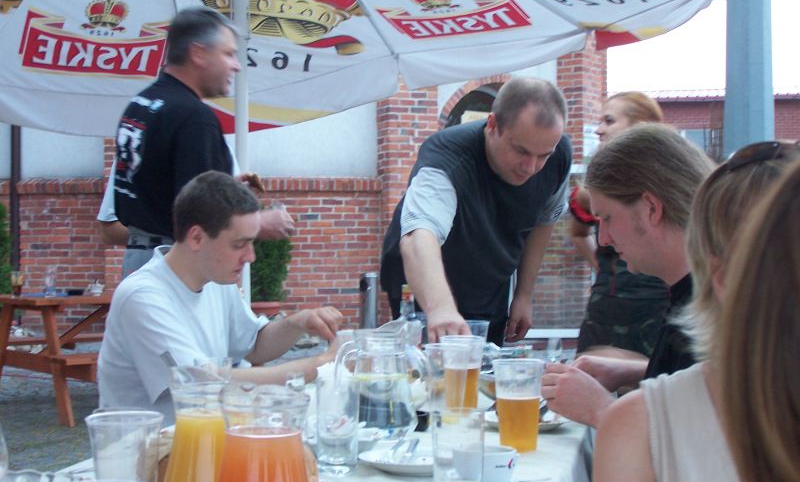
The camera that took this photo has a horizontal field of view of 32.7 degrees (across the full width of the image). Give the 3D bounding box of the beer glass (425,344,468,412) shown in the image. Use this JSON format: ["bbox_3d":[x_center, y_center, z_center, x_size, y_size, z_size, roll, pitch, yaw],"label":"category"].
[{"bbox_3d":[0.086,0.262,2.495,0.085,0.142,0.085,0,2,0],"label":"beer glass"}]

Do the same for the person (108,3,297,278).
[{"bbox_3d":[-0.563,0.210,3.880,0.480,1.740,0.520,-1,2,-25],"label":"person"}]

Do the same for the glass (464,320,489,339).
[{"bbox_3d":[0.151,0.246,2.936,0.086,0.142,0.086,0,2,0],"label":"glass"}]

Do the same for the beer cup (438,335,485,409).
[{"bbox_3d":[0.118,0.258,2.617,0.087,0.142,0.087,0,2,0],"label":"beer cup"}]

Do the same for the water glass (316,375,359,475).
[{"bbox_3d":[-0.093,0.279,2.062,0.066,0.140,0.066,0,2,0],"label":"water glass"}]

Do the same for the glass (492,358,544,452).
[{"bbox_3d":[0.196,0.270,2.254,0.086,0.142,0.086,0,2,0],"label":"glass"}]

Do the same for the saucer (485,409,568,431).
[{"bbox_3d":[0.224,0.323,2.448,0.152,0.022,0.152,0,2,0],"label":"saucer"}]

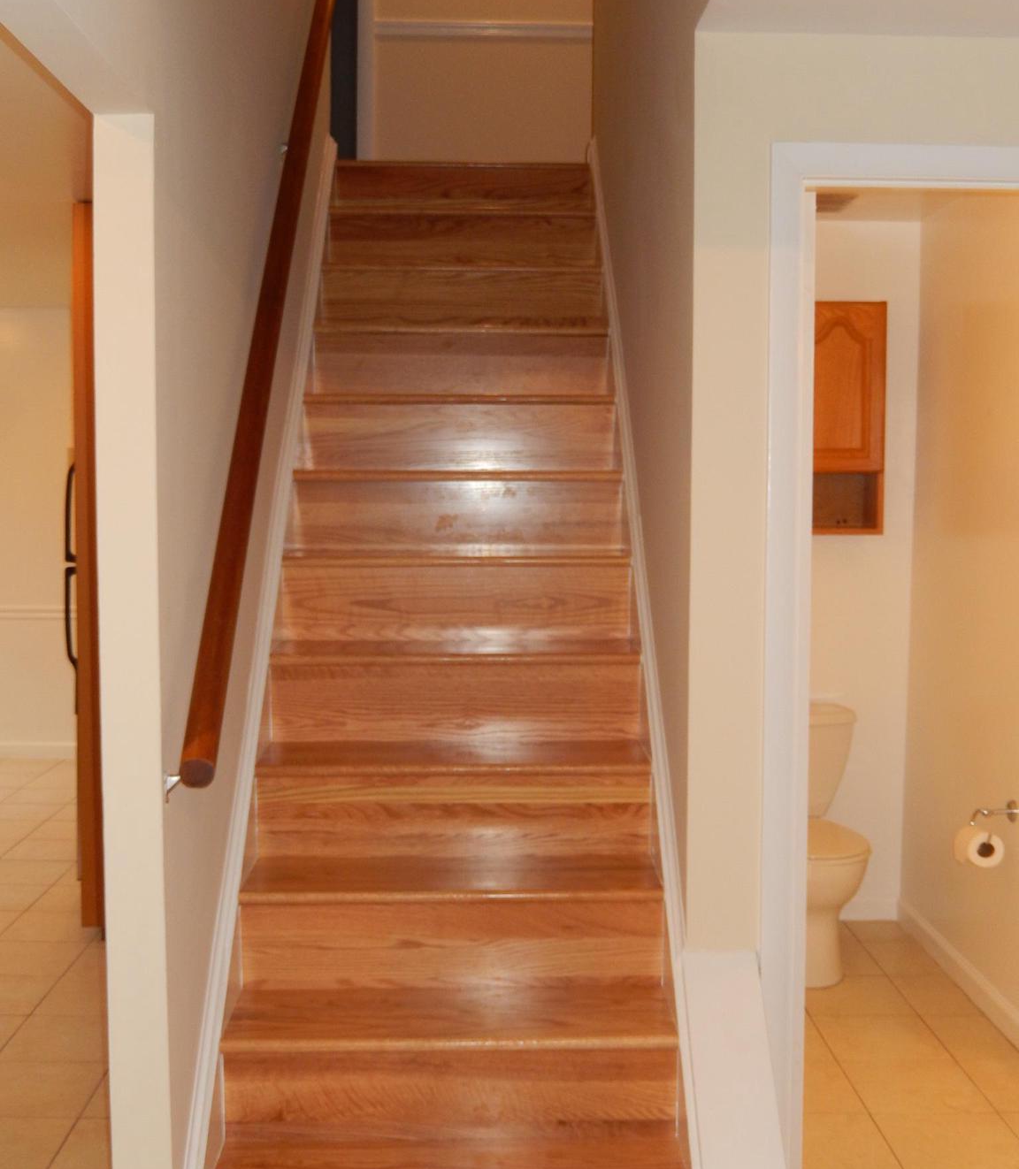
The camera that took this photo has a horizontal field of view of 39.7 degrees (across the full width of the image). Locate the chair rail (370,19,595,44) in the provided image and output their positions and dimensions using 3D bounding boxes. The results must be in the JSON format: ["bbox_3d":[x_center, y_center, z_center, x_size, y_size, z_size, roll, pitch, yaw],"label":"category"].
[{"bbox_3d":[-0.107,-2.337,5.960,0.918,0.072,0.025,0,4,-1],"label":"chair rail"}]

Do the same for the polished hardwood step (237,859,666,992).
[{"bbox_3d":[-0.120,0.723,3.029,0.869,0.214,0.264,0,4,-1],"label":"polished hardwood step"}]

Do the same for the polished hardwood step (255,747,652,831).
[{"bbox_3d":[-0.124,0.490,3.249,0.873,0.215,0.245,0,4,-1],"label":"polished hardwood step"}]

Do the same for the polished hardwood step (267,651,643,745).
[{"bbox_3d":[-0.128,0.261,3.460,0.869,0.214,0.264,0,4,-1],"label":"polished hardwood step"}]

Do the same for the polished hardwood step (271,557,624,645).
[{"bbox_3d":[-0.132,0.030,3.676,0.869,0.214,0.264,0,4,-1],"label":"polished hardwood step"}]

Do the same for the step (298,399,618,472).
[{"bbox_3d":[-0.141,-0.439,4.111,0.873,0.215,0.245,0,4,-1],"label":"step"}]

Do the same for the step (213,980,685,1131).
[{"bbox_3d":[-0.115,0.955,2.818,0.873,0.215,0.245,0,4,-1],"label":"step"}]

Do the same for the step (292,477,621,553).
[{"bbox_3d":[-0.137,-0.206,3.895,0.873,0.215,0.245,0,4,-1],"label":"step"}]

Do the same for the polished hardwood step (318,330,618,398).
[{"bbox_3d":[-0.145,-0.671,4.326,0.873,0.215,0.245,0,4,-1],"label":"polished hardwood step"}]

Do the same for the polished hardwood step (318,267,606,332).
[{"bbox_3d":[-0.148,-0.894,4.537,0.869,0.214,0.264,0,4,-1],"label":"polished hardwood step"}]

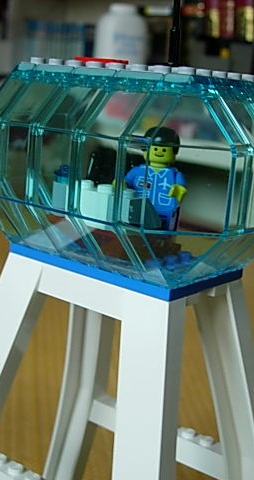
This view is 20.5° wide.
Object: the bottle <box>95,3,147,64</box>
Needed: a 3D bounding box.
[{"bbox_3d":[-0.012,-0.275,1.078,0.079,0.165,0.072,2,13,-11],"label":"bottle"}]

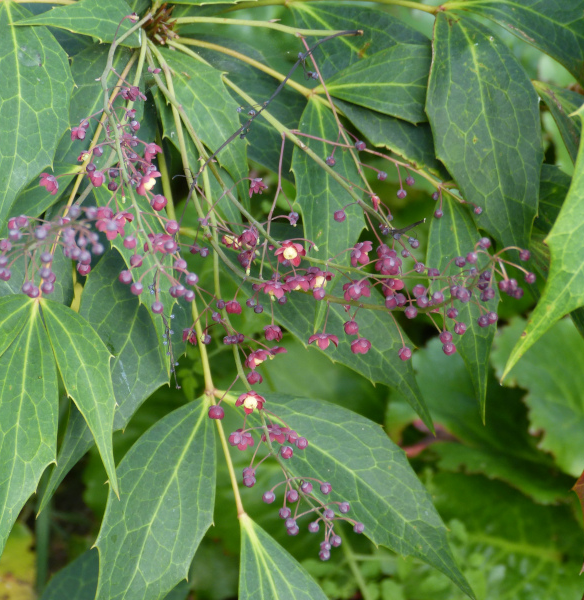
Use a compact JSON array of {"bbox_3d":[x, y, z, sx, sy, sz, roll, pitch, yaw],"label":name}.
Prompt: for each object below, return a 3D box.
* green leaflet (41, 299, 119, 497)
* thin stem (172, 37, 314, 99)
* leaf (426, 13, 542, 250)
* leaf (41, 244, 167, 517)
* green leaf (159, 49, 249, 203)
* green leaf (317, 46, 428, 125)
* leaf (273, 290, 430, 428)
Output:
[{"bbox_3d":[-0.073,0.034,0.980,0.021,0.080,0.015,-18,-15,-12],"label":"green leaflet"},{"bbox_3d":[-0.018,-0.094,1.060,0.061,0.006,0.006,22,0,-9],"label":"thin stem"},{"bbox_3d":[0.080,-0.065,1.060,0.047,0.109,0.020,-19,-8,3],"label":"leaf"},{"bbox_3d":[-0.074,0.033,1.050,0.044,0.112,0.022,24,0,2],"label":"leaf"},{"bbox_3d":[-0.030,-0.068,1.030,0.025,0.073,0.015,-29,-8,2],"label":"green leaf"},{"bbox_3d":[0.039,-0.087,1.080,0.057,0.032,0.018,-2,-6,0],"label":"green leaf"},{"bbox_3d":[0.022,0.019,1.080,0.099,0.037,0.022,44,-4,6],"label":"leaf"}]

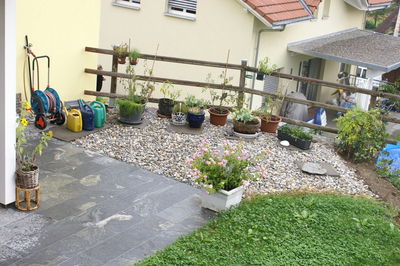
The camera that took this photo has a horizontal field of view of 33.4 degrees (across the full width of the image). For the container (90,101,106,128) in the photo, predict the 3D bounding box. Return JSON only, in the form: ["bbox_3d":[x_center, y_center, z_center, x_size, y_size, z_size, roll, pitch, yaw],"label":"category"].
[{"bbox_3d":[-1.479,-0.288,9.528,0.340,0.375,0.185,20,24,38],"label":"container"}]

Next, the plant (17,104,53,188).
[{"bbox_3d":[-1.685,0.121,6.729,0.370,0.875,0.320,6,19,0],"label":"plant"}]

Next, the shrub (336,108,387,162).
[{"bbox_3d":[2.229,0.013,9.192,0.680,0.700,0.620,6,19,0],"label":"shrub"}]

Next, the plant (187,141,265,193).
[{"bbox_3d":[0.296,0.365,7.337,0.750,0.500,0.670,17,22,30],"label":"plant"}]

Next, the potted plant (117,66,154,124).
[{"bbox_3d":[-0.946,-0.557,9.780,0.520,0.820,0.450,6,19,0],"label":"potted plant"}]

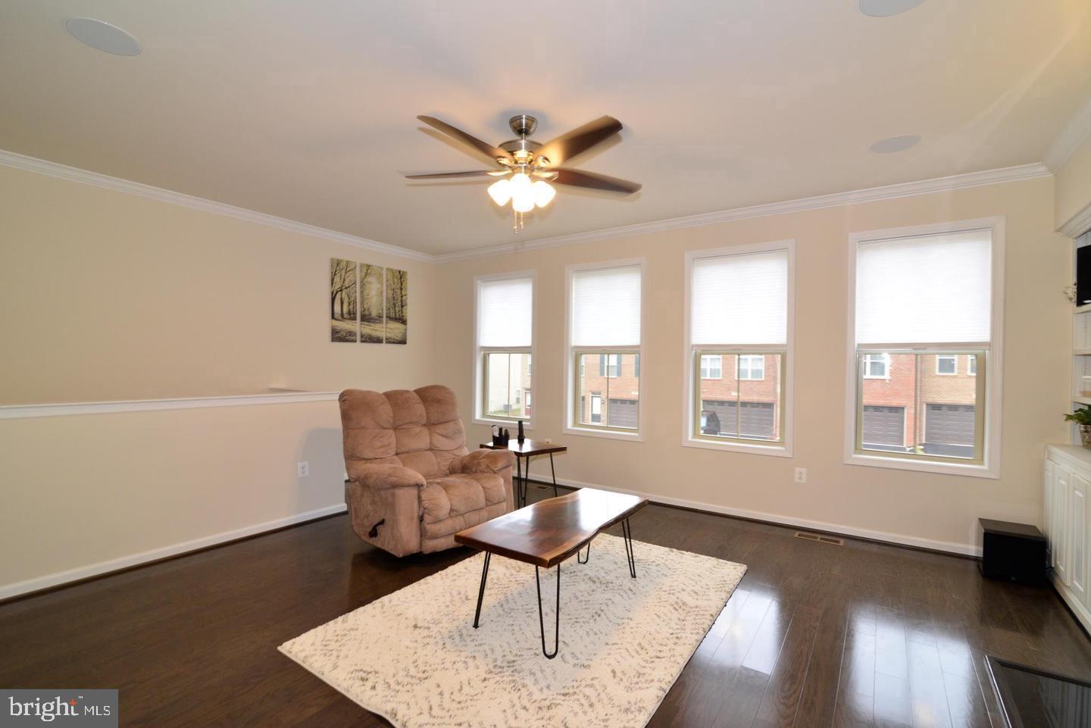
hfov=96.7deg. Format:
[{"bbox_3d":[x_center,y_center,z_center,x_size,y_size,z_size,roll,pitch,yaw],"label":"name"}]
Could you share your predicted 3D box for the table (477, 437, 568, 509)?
[{"bbox_3d":[-0.182,0.970,4.120,0.489,0.552,0.527,0,0,-44],"label":"table"}]

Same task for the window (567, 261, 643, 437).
[{"bbox_3d":[0.552,-0.139,4.684,0.819,1.638,0.110,1,0,33],"label":"window"}]

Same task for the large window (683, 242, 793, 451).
[{"bbox_3d":[1.576,-0.122,4.014,0.819,1.638,0.110,1,0,33],"label":"large window"}]

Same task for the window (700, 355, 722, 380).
[{"bbox_3d":[10.239,0.203,30.345,1.600,1.500,0.120,1,0,33],"label":"window"}]

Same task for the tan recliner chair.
[{"bbox_3d":[-0.841,0.717,3.587,0.953,1.048,0.953,0,0,-44],"label":"tan recliner chair"}]

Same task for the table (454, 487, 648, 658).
[{"bbox_3d":[0.100,1.032,2.579,0.521,0.453,1.118,1,0,33],"label":"table"}]

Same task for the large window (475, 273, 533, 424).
[{"bbox_3d":[-0.466,-0.155,5.350,0.819,1.638,0.110,1,0,33],"label":"large window"}]

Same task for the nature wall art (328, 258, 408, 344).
[{"bbox_3d":[-1.821,-0.627,5.124,0.035,0.826,0.940,1,0,33],"label":"nature wall art"}]

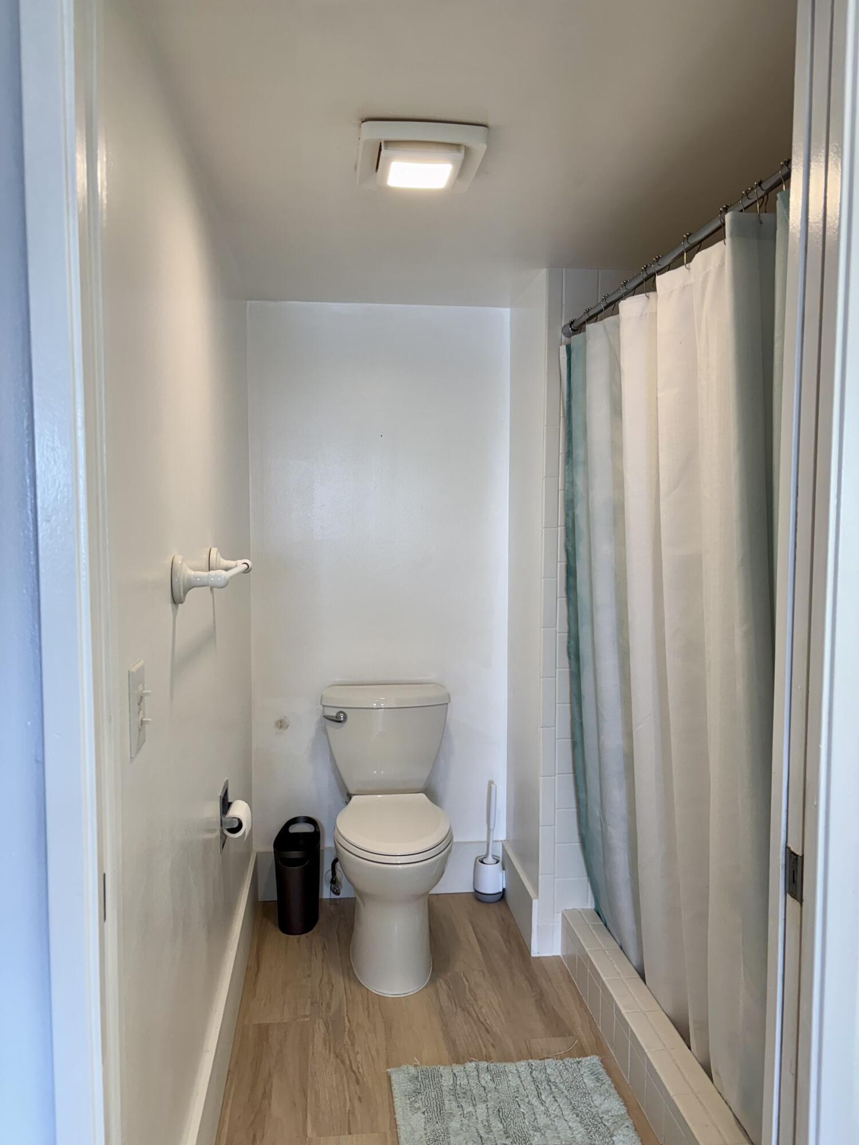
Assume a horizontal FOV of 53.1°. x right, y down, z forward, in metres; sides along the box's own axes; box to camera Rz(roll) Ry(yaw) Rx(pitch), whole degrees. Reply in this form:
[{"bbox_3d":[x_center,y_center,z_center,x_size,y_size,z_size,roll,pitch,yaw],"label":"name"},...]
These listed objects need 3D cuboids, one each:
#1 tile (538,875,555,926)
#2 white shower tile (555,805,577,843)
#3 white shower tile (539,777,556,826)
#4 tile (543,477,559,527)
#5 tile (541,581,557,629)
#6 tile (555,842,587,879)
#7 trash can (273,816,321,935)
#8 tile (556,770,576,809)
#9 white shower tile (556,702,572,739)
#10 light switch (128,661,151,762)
[{"bbox_3d":[0.363,1.021,2.690,0.050,0.152,0.010,0,4,-7],"label":"tile"},{"bbox_3d":[0.446,0.788,2.684,0.108,0.108,0.010,0,4,-7],"label":"white shower tile"},{"bbox_3d":[0.365,0.708,2.668,0.052,0.152,0.010,0,4,-7],"label":"white shower tile"},{"bbox_3d":[0.368,-0.211,2.604,0.050,0.152,0.010,0,4,-7],"label":"tile"},{"bbox_3d":[0.366,0.094,2.623,0.052,0.152,0.010,0,4,-7],"label":"tile"},{"bbox_3d":[0.446,0.898,2.692,0.108,0.108,0.010,0,4,-7],"label":"tile"},{"bbox_3d":[-0.444,1.034,2.920,0.140,0.302,0.275,0,4,-3],"label":"trash can"},{"bbox_3d":[0.447,0.679,2.676,0.108,0.108,0.010,0,4,-7],"label":"tile"},{"bbox_3d":[0.447,0.459,2.660,0.108,0.108,0.010,0,4,-7],"label":"white shower tile"},{"bbox_3d":[-0.400,0.189,1.198,0.019,0.117,0.072,0,4,-7],"label":"light switch"}]

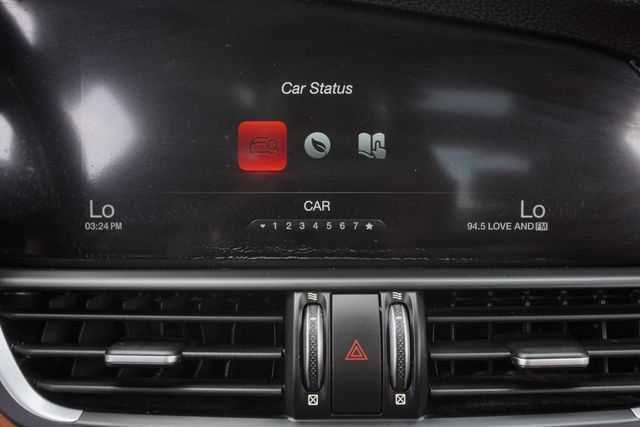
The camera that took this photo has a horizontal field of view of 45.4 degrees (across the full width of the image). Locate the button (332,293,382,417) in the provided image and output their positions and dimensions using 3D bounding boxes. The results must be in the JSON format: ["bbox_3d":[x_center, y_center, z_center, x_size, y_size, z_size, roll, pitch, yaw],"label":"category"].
[{"bbox_3d":[0.016,0.060,0.328,0.021,0.051,0.008,0,-14,0],"label":"button"}]

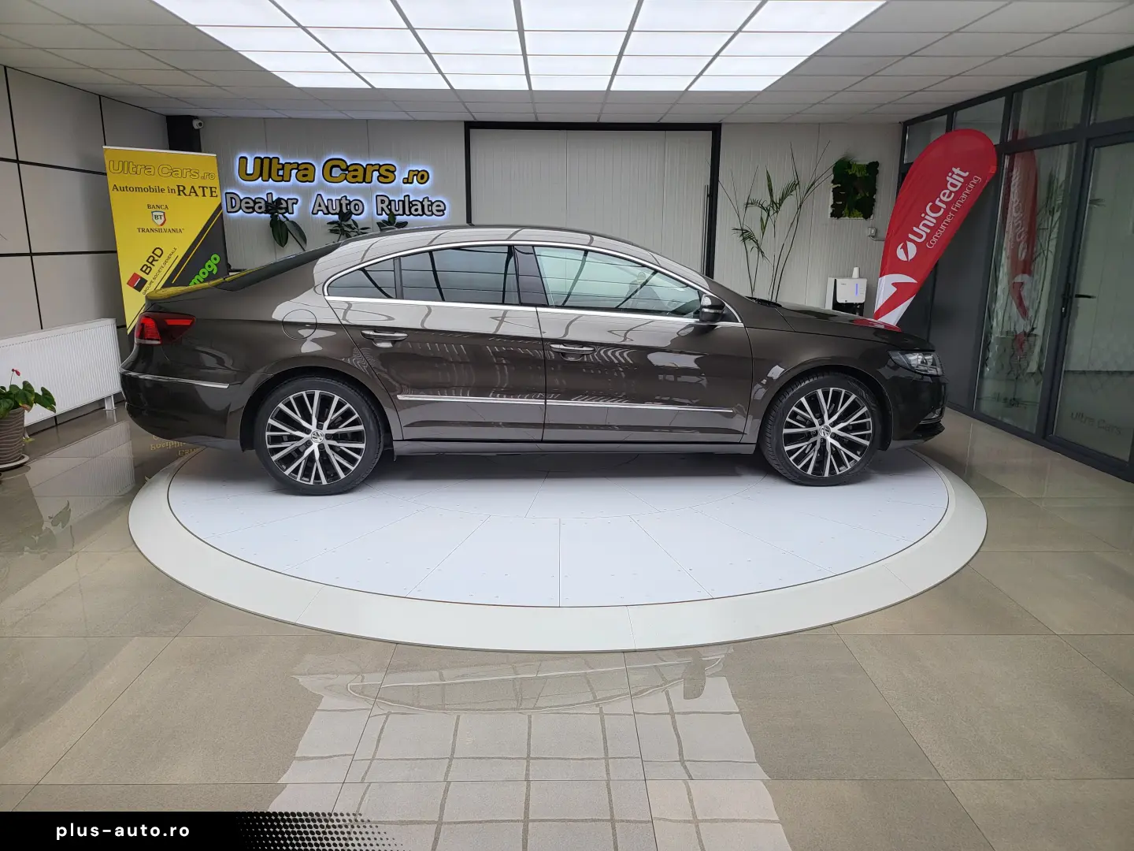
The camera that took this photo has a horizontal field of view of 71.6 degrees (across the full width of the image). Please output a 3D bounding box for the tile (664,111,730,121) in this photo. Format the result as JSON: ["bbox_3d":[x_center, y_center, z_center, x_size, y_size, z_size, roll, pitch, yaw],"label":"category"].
[{"bbox_3d":[1.206,-2.953,7.528,0.597,0.030,0.597,0,14,-1],"label":"tile"}]

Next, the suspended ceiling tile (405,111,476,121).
[{"bbox_3d":[-1.187,-2.951,7.493,0.600,0.020,0.560,0,13,-1],"label":"suspended ceiling tile"}]

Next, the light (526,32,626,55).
[{"bbox_3d":[0.044,-2.260,4.606,0.600,0.050,0.600,0,13,-1],"label":"light"}]

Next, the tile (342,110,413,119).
[{"bbox_3d":[-1.789,-2.946,7.462,0.600,0.020,0.500,0,13,-1],"label":"tile"}]

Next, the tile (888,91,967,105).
[{"bbox_3d":[3.022,-2.665,6.396,0.600,0.020,0.600,0,13,-1],"label":"tile"}]

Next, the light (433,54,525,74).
[{"bbox_3d":[-0.568,-2.402,5.183,0.600,0.050,0.600,0,13,-1],"label":"light"}]

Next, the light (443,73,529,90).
[{"bbox_3d":[-0.573,-2.567,5.834,0.600,0.040,0.600,0,13,-1],"label":"light"}]

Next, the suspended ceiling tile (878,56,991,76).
[{"bbox_3d":[2.430,-2.386,5.219,0.595,0.022,0.595,0,13,-1],"label":"suspended ceiling tile"}]

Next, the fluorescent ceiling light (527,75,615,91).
[{"bbox_3d":[0.025,-2.539,5.764,0.595,0.040,0.595,0,13,-1],"label":"fluorescent ceiling light"}]

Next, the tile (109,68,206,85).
[{"bbox_3d":[-2.973,-2.543,5.724,0.597,0.030,0.597,0,14,-1],"label":"tile"}]

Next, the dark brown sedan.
[{"bbox_3d":[-0.084,-0.530,4.915,4.800,1.420,1.880,-1,13,-4],"label":"dark brown sedan"}]

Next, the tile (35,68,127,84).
[{"bbox_3d":[-3.534,-2.544,5.716,0.519,0.030,0.597,0,14,-1],"label":"tile"}]

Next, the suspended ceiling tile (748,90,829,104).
[{"bbox_3d":[1.845,-2.688,6.430,0.600,0.025,0.600,0,13,-1],"label":"suspended ceiling tile"}]

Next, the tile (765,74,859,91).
[{"bbox_3d":[1.823,-2.527,5.799,0.600,0.020,0.600,0,13,-1],"label":"tile"}]

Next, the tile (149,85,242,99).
[{"bbox_3d":[-2.981,-2.677,6.306,0.595,0.022,0.595,0,13,-1],"label":"tile"}]

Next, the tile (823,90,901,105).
[{"bbox_3d":[2.422,-2.667,6.390,0.600,0.020,0.600,0,13,-1],"label":"tile"}]

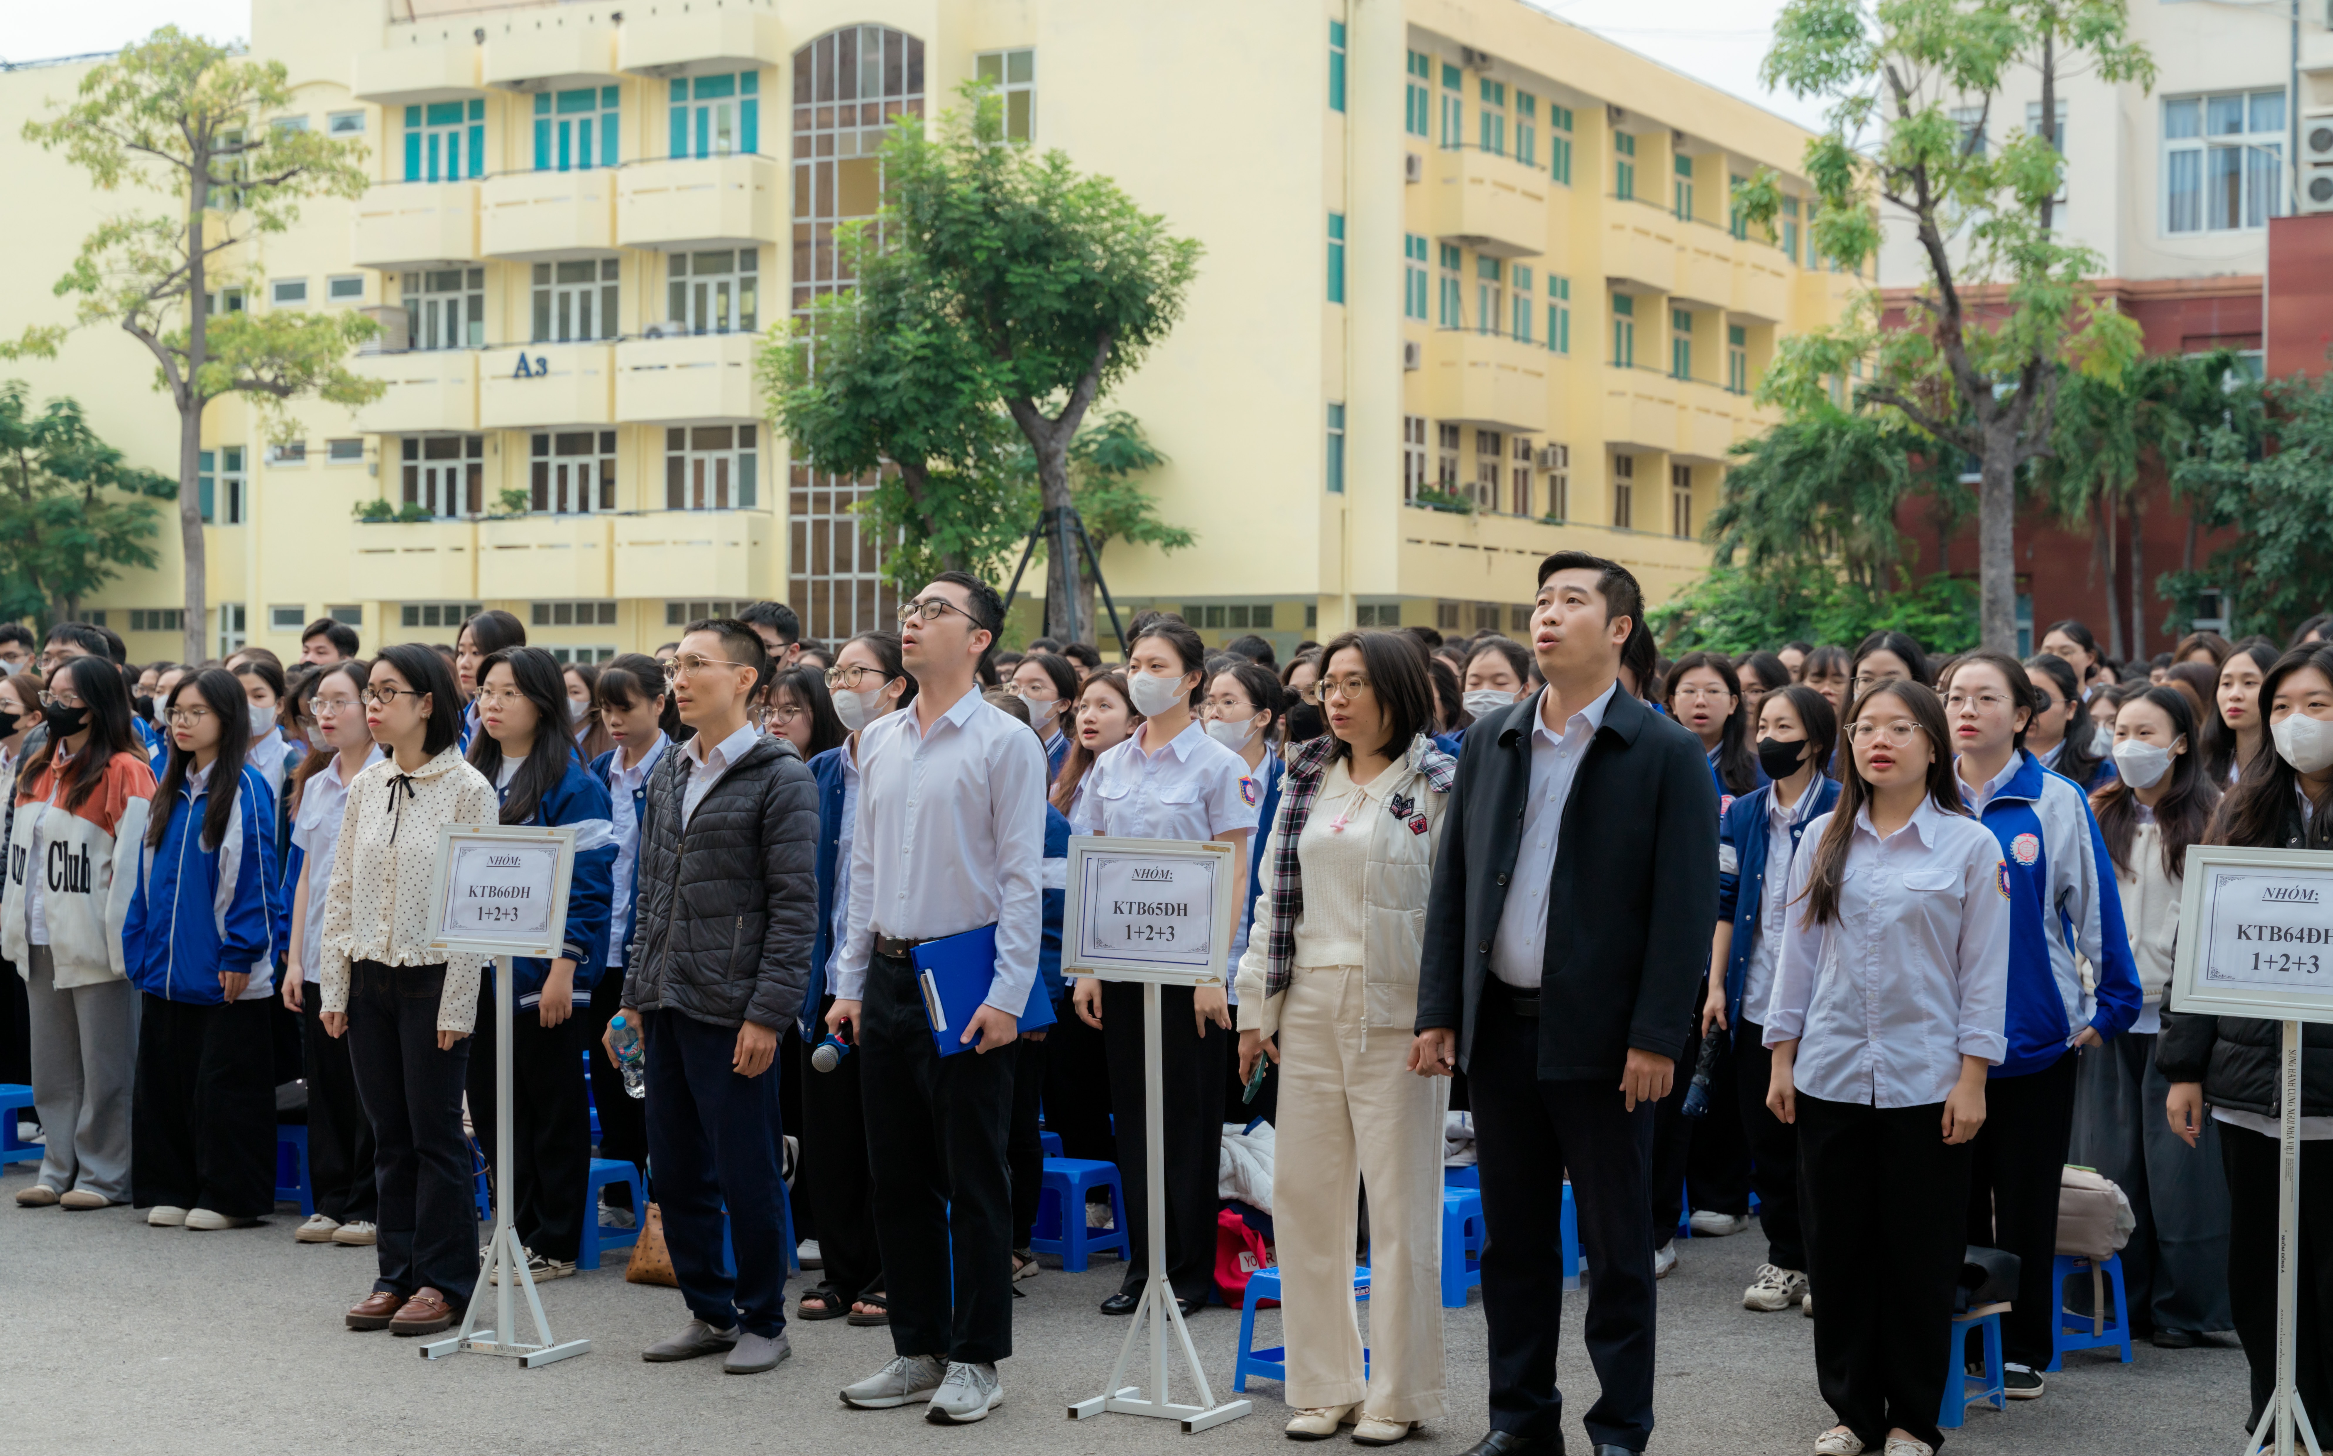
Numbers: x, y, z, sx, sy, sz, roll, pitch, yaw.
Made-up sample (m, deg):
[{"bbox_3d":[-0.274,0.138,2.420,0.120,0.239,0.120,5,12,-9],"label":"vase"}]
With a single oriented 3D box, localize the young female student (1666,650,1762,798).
[{"bbox_3d":[1.503,0.607,9.409,0.450,1.632,0.300,1,1,24],"label":"young female student"}]

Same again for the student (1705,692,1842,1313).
[{"bbox_3d":[1.520,0.661,8.523,0.450,1.544,0.310,1,1,27],"label":"student"}]

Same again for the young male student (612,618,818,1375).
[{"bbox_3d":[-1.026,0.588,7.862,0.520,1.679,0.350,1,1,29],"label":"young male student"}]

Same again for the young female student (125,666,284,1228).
[{"bbox_3d":[-2.699,0.609,9.654,0.490,1.561,0.330,1,1,26],"label":"young female student"}]

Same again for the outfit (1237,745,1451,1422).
[{"bbox_3d":[0.377,0.730,7.127,0.480,1.389,0.330,1,1,26],"label":"outfit"}]

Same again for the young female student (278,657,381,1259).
[{"bbox_3d":[-2.285,0.604,9.503,0.450,1.585,0.310,1,1,25],"label":"young female student"}]

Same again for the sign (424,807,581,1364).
[{"bbox_3d":[-1.509,0.826,7.853,0.375,1.198,0.270,1,1,28],"label":"sign"}]

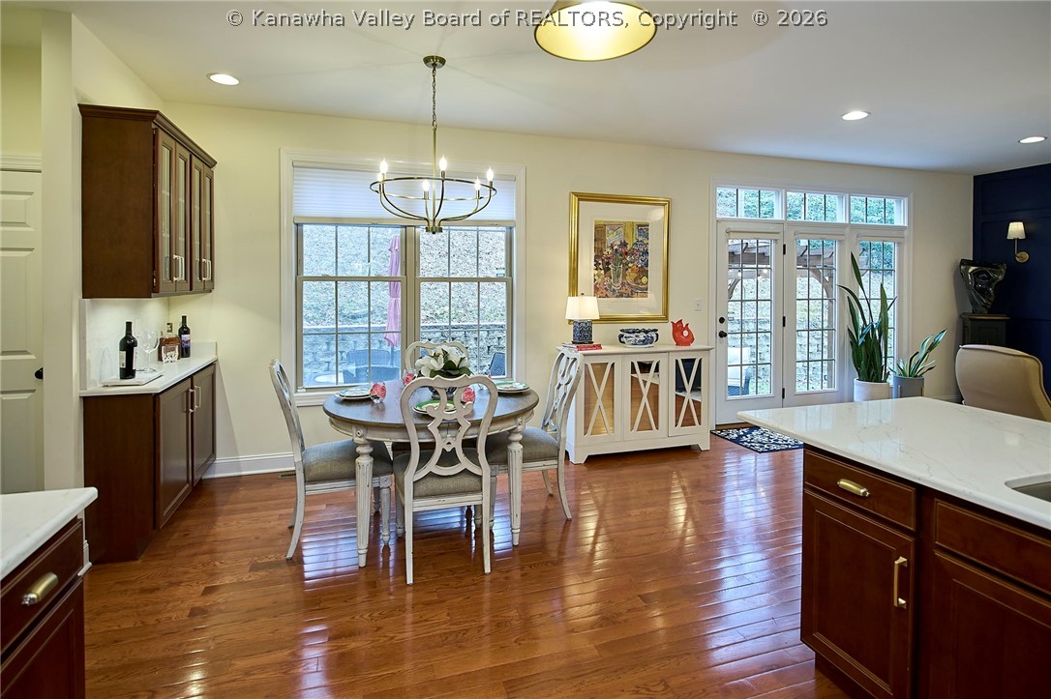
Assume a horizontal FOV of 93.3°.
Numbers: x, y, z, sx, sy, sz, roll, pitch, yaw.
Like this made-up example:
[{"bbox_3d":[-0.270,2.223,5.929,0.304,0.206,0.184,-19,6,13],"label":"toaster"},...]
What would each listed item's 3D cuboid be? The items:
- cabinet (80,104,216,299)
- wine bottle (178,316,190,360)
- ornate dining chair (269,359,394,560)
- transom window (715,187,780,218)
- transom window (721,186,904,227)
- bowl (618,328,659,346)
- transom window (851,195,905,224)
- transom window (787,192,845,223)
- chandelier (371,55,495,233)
[{"bbox_3d":[-2.246,-0.810,3.055,0.345,0.960,1.080,-1,4,-18],"label":"cabinet"},{"bbox_3d":[-2.454,-0.090,3.570,0.078,0.300,0.078,-2,5,-19],"label":"wine bottle"},{"bbox_3d":[-1.132,0.568,2.897,0.610,1.020,0.510,-2,5,-21],"label":"ornate dining chair"},{"bbox_3d":[2.363,-1.526,5.214,0.823,0.332,0.060,-2,5,-18],"label":"transom window"},{"bbox_3d":[3.225,-1.561,5.451,2.580,0.320,0.080,-1,5,-17],"label":"transom window"},{"bbox_3d":[1.011,-0.104,4.429,0.347,0.161,0.236,-2,5,-18],"label":"bowl"},{"bbox_3d":[4.047,-1.596,5.702,0.820,0.310,0.080,-1,5,-17],"label":"transom window"},{"bbox_3d":[3.119,-1.534,5.330,0.810,0.320,0.100,-1,4,-18],"label":"transom window"},{"bbox_3d":[-0.540,-1.200,2.928,0.735,1.055,0.700,-2,5,-18],"label":"chandelier"}]

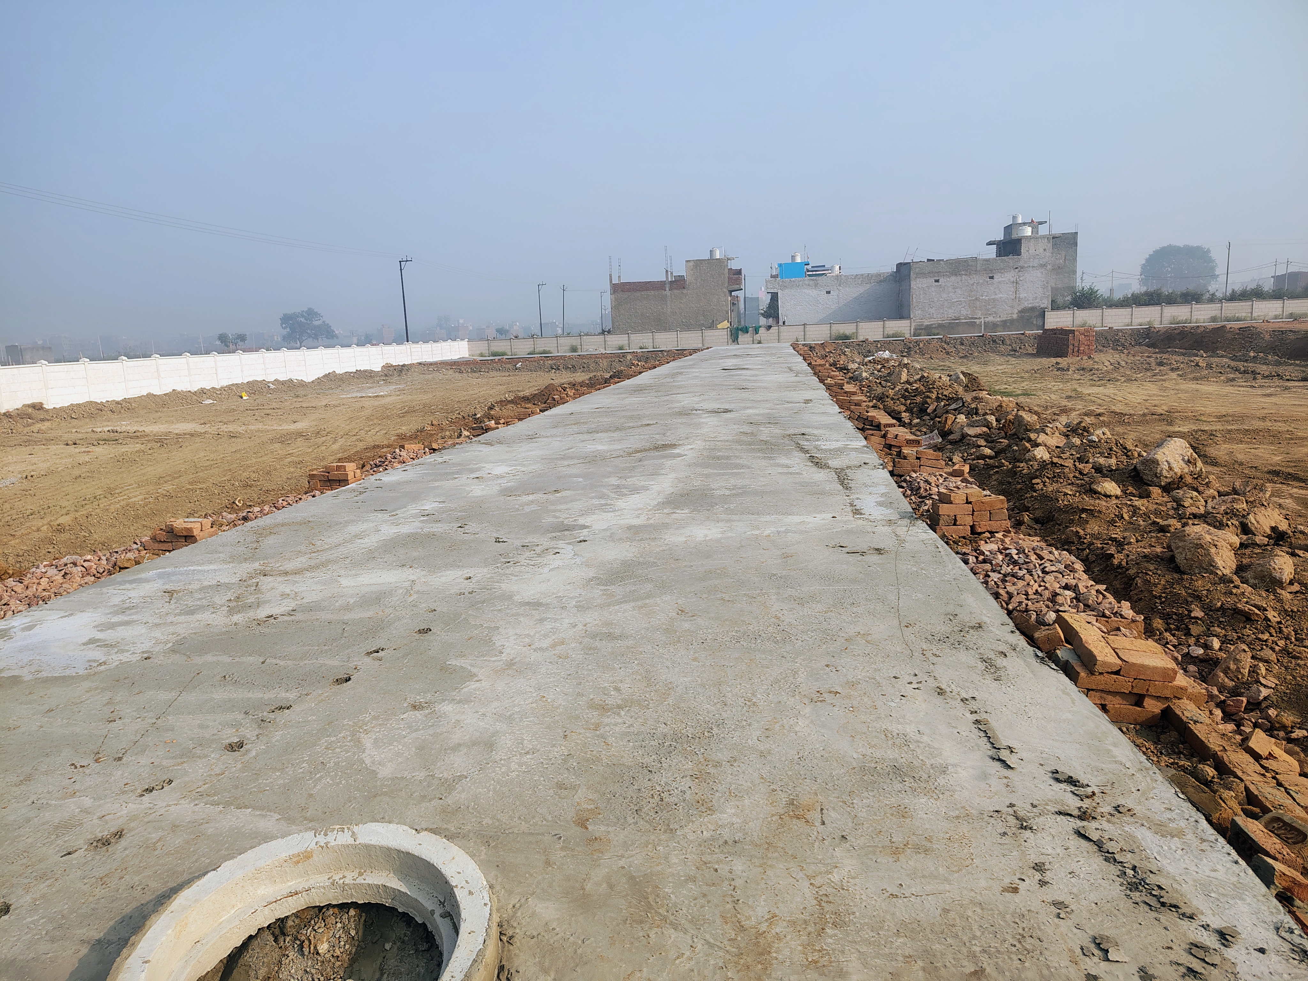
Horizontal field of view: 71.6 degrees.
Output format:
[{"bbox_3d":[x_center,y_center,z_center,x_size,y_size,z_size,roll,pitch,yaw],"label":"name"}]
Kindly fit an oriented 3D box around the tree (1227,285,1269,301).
[{"bbox_3d":[42.324,-13.358,64.730,3.100,2.617,2.700,4,12,33],"label":"tree"}]

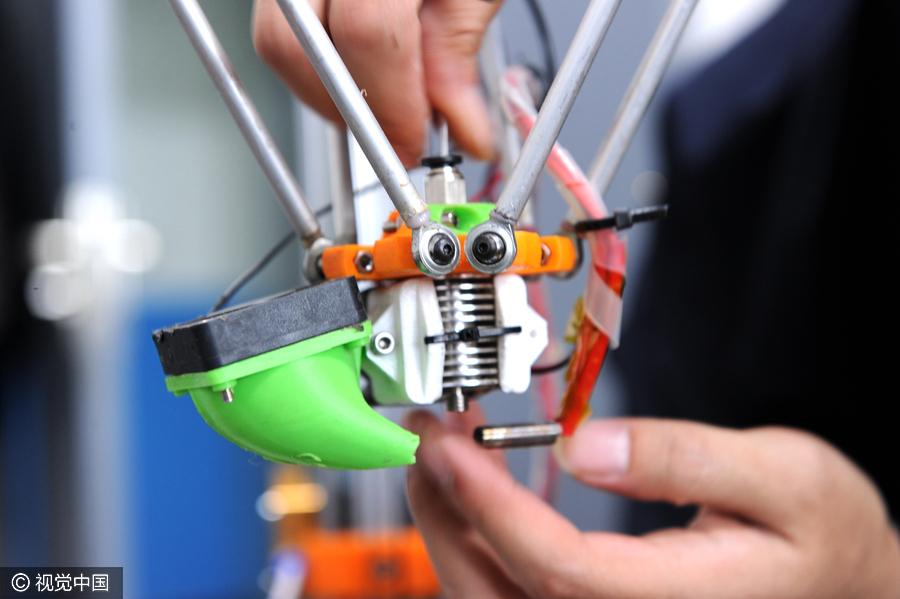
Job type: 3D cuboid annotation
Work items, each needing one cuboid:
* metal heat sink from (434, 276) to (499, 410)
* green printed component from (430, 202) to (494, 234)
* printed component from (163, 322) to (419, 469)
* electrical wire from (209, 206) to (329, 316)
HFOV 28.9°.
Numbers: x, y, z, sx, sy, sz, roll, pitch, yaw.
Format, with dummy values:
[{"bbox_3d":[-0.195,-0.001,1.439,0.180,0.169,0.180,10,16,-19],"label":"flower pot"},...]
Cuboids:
[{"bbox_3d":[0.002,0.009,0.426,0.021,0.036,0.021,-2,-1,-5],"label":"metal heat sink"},{"bbox_3d":[0.002,-0.020,0.424,0.021,0.009,0.017,-2,-1,-5],"label":"green printed component"},{"bbox_3d":[-0.035,0.026,0.418,0.056,0.037,0.041,-9,0,-24],"label":"printed component"},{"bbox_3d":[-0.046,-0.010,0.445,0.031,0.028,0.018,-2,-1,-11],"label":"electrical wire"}]

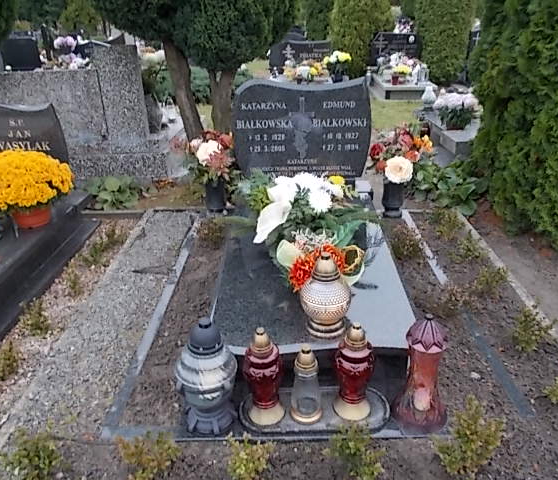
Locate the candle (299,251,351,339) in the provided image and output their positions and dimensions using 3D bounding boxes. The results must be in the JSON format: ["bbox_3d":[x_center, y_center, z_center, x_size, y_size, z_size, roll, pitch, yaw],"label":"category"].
[{"bbox_3d":[0.171,0.178,1.666,0.187,0.294,0.187,0,25,0],"label":"candle"}]

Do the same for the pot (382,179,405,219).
[{"bbox_3d":[0.803,-0.303,3.315,0.160,0.260,0.160,0,26,0],"label":"pot"}]

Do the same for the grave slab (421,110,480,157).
[{"bbox_3d":[1.860,-1.107,4.818,0.780,0.220,1.450,0,26,0],"label":"grave slab"}]

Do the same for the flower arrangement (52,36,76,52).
[{"bbox_3d":[-2.722,-2.493,6.129,0.306,0.204,0.230,0,25,0],"label":"flower arrangement"}]

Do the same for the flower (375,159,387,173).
[{"bbox_3d":[0.687,-0.500,3.224,0.085,0.085,0.080,0,26,0],"label":"flower"}]

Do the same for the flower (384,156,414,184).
[{"bbox_3d":[0.725,-0.418,2.892,0.168,0.163,0.110,0,25,0],"label":"flower"}]

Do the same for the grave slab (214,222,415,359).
[{"bbox_3d":[0.125,0.133,2.143,0.752,0.070,1.163,0,29,0],"label":"grave slab"}]

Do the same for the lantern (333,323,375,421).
[{"bbox_3d":[0.238,0.395,1.488,0.122,0.321,0.122,0,25,0],"label":"lantern"}]

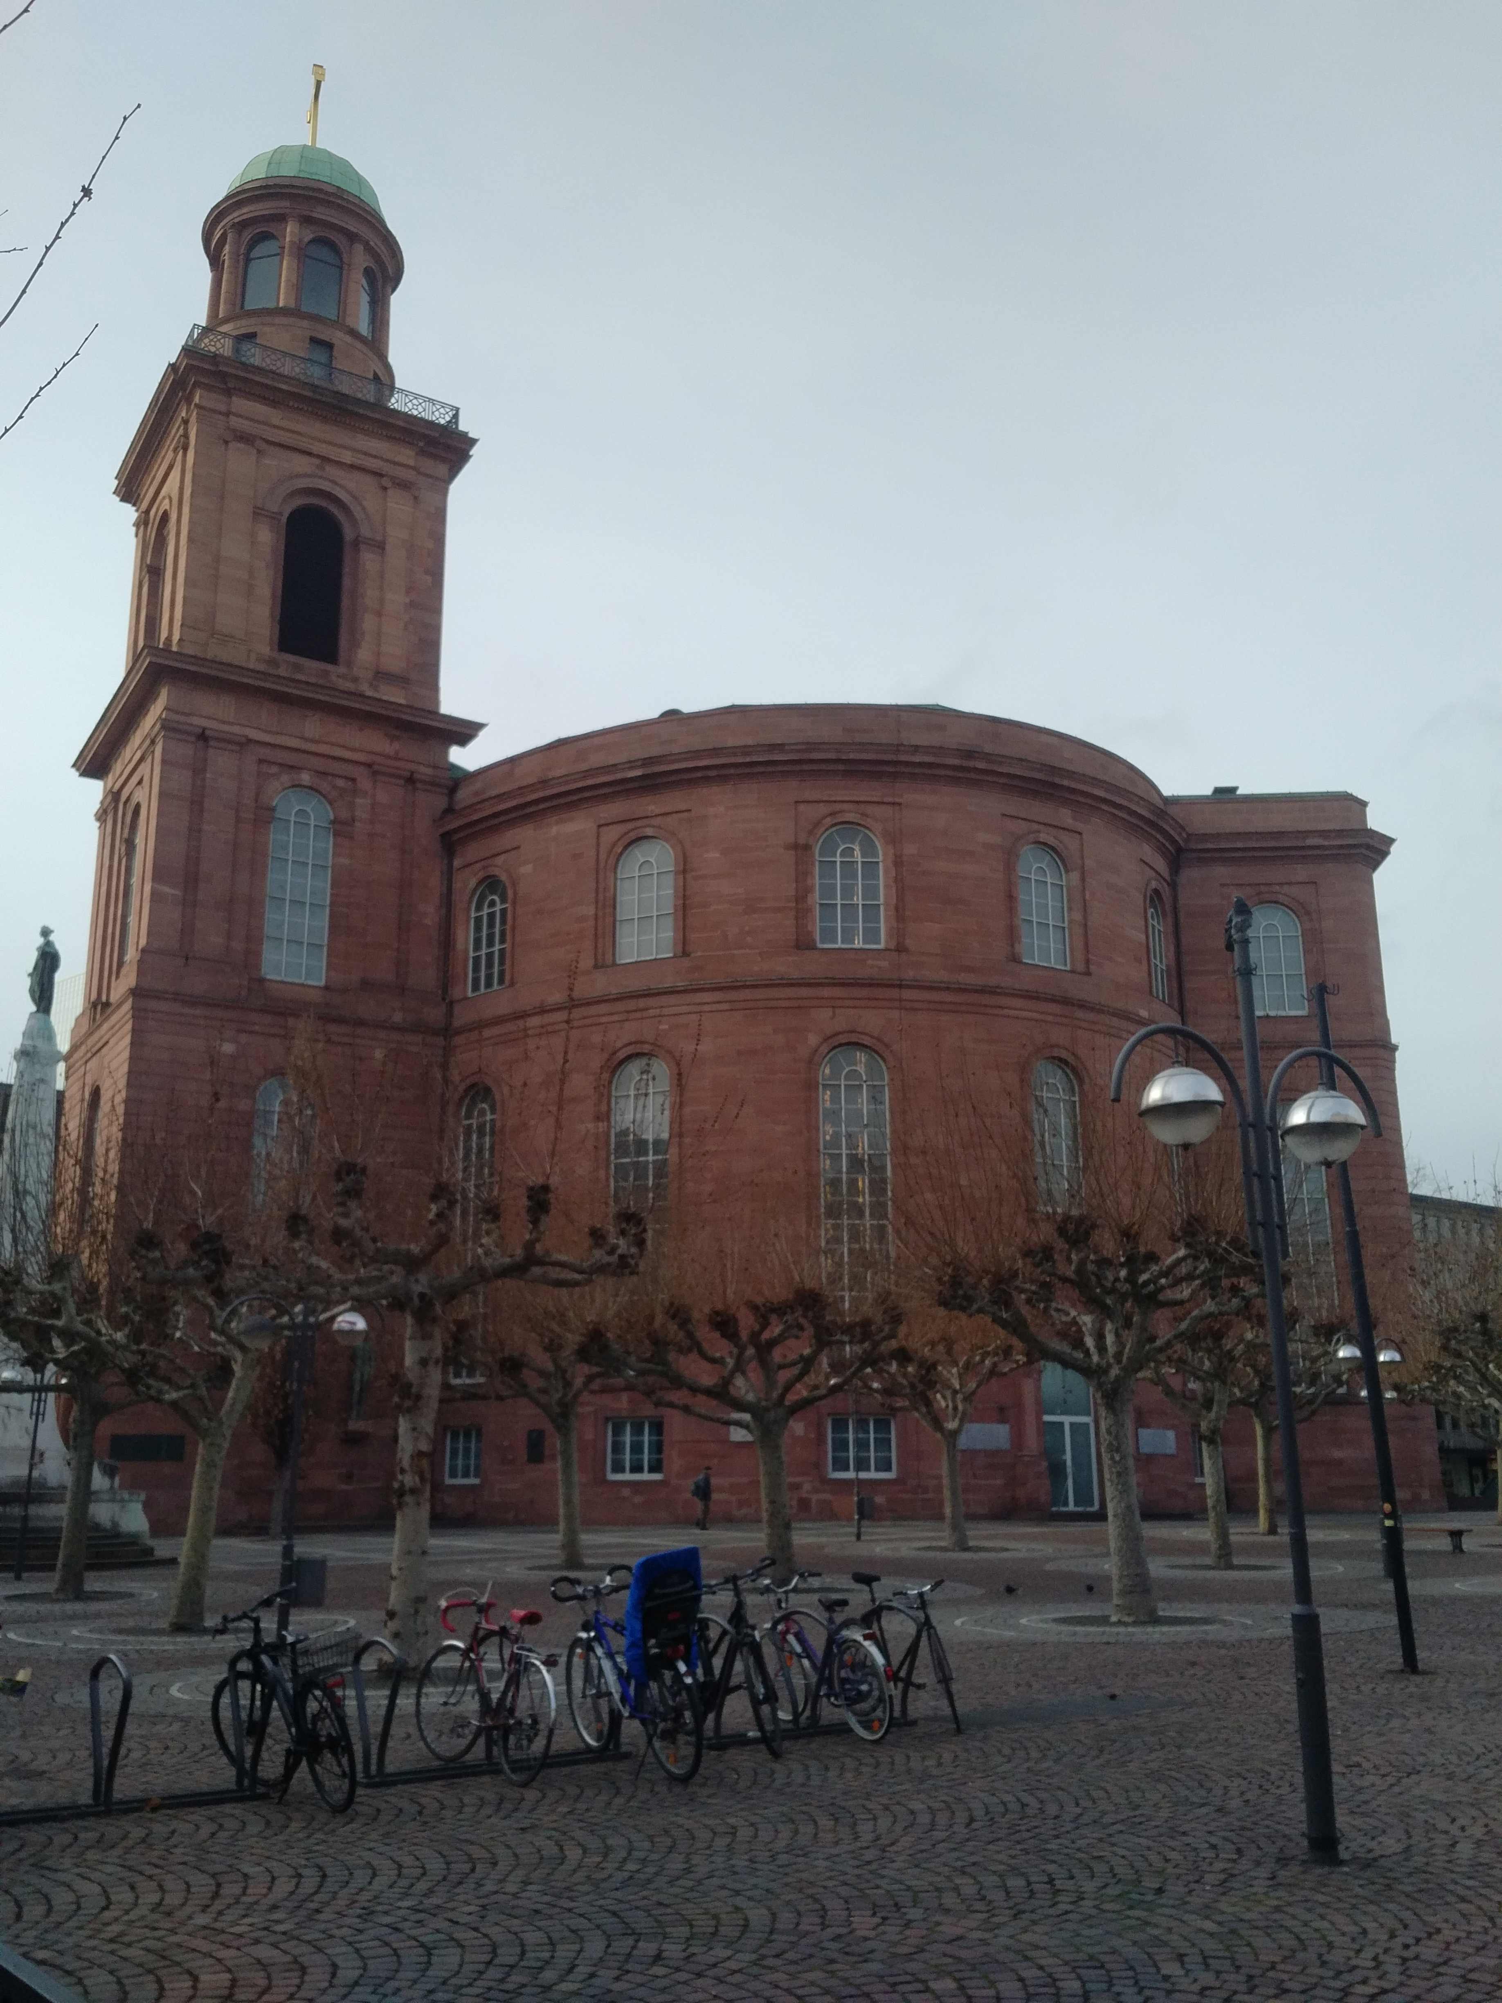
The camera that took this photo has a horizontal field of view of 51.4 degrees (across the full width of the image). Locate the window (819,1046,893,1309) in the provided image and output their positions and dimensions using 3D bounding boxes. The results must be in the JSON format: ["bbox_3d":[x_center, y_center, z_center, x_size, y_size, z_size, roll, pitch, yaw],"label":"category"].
[{"bbox_3d":[3.350,5.980,50.450,2.300,9.400,0.350,0,-14,-2],"label":"window"}]

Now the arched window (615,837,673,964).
[{"bbox_3d":[-3.680,-3.490,54.060,2.250,4.450,0.350,-6,-15,20],"label":"arched window"}]

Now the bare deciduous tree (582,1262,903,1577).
[{"bbox_3d":[-0.160,7.600,28.500,5.700,5.500,5.200,-1,-14,0],"label":"bare deciduous tree"}]

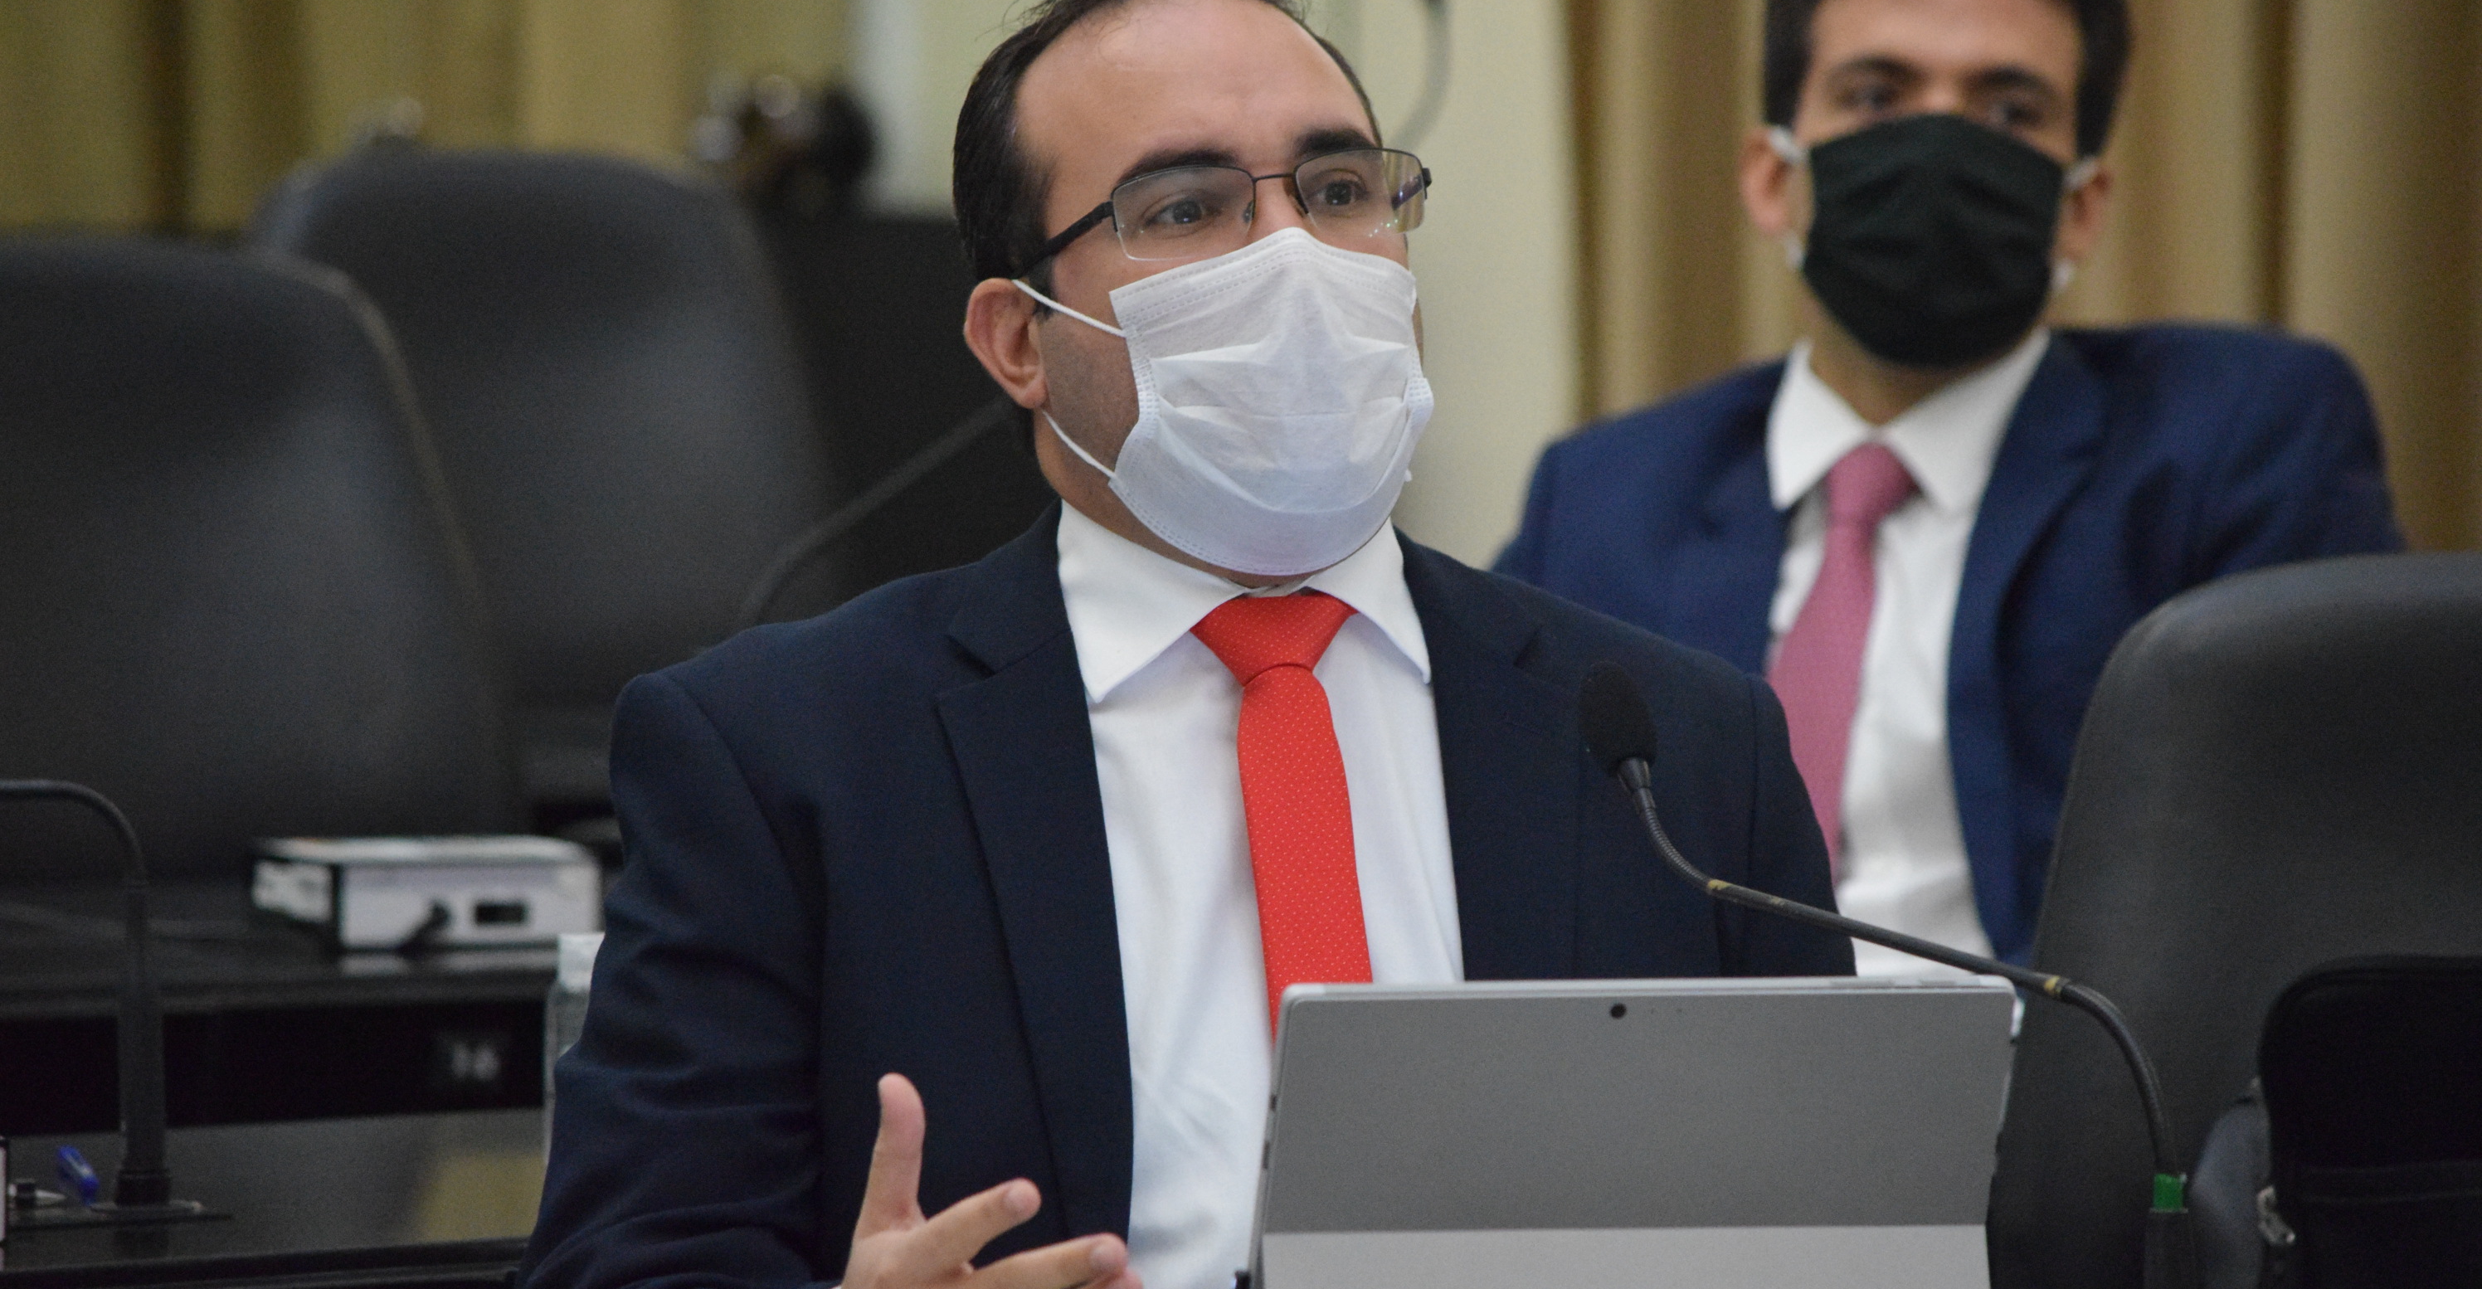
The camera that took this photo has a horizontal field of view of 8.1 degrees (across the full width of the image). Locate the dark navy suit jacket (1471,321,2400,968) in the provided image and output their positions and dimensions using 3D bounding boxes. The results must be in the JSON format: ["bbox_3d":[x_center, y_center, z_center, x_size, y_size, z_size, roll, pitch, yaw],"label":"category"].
[{"bbox_3d":[0.344,0.130,8.600,0.500,0.580,0.320,0,3,2],"label":"dark navy suit jacket"}]

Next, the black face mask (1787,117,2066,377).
[{"bbox_3d":[0.333,-0.195,8.520,0.140,0.125,0.095,3,3,-6],"label":"black face mask"}]

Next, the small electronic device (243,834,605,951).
[{"bbox_3d":[-0.408,0.125,8.800,0.136,0.044,0.136,-1,3,-18],"label":"small electronic device"}]

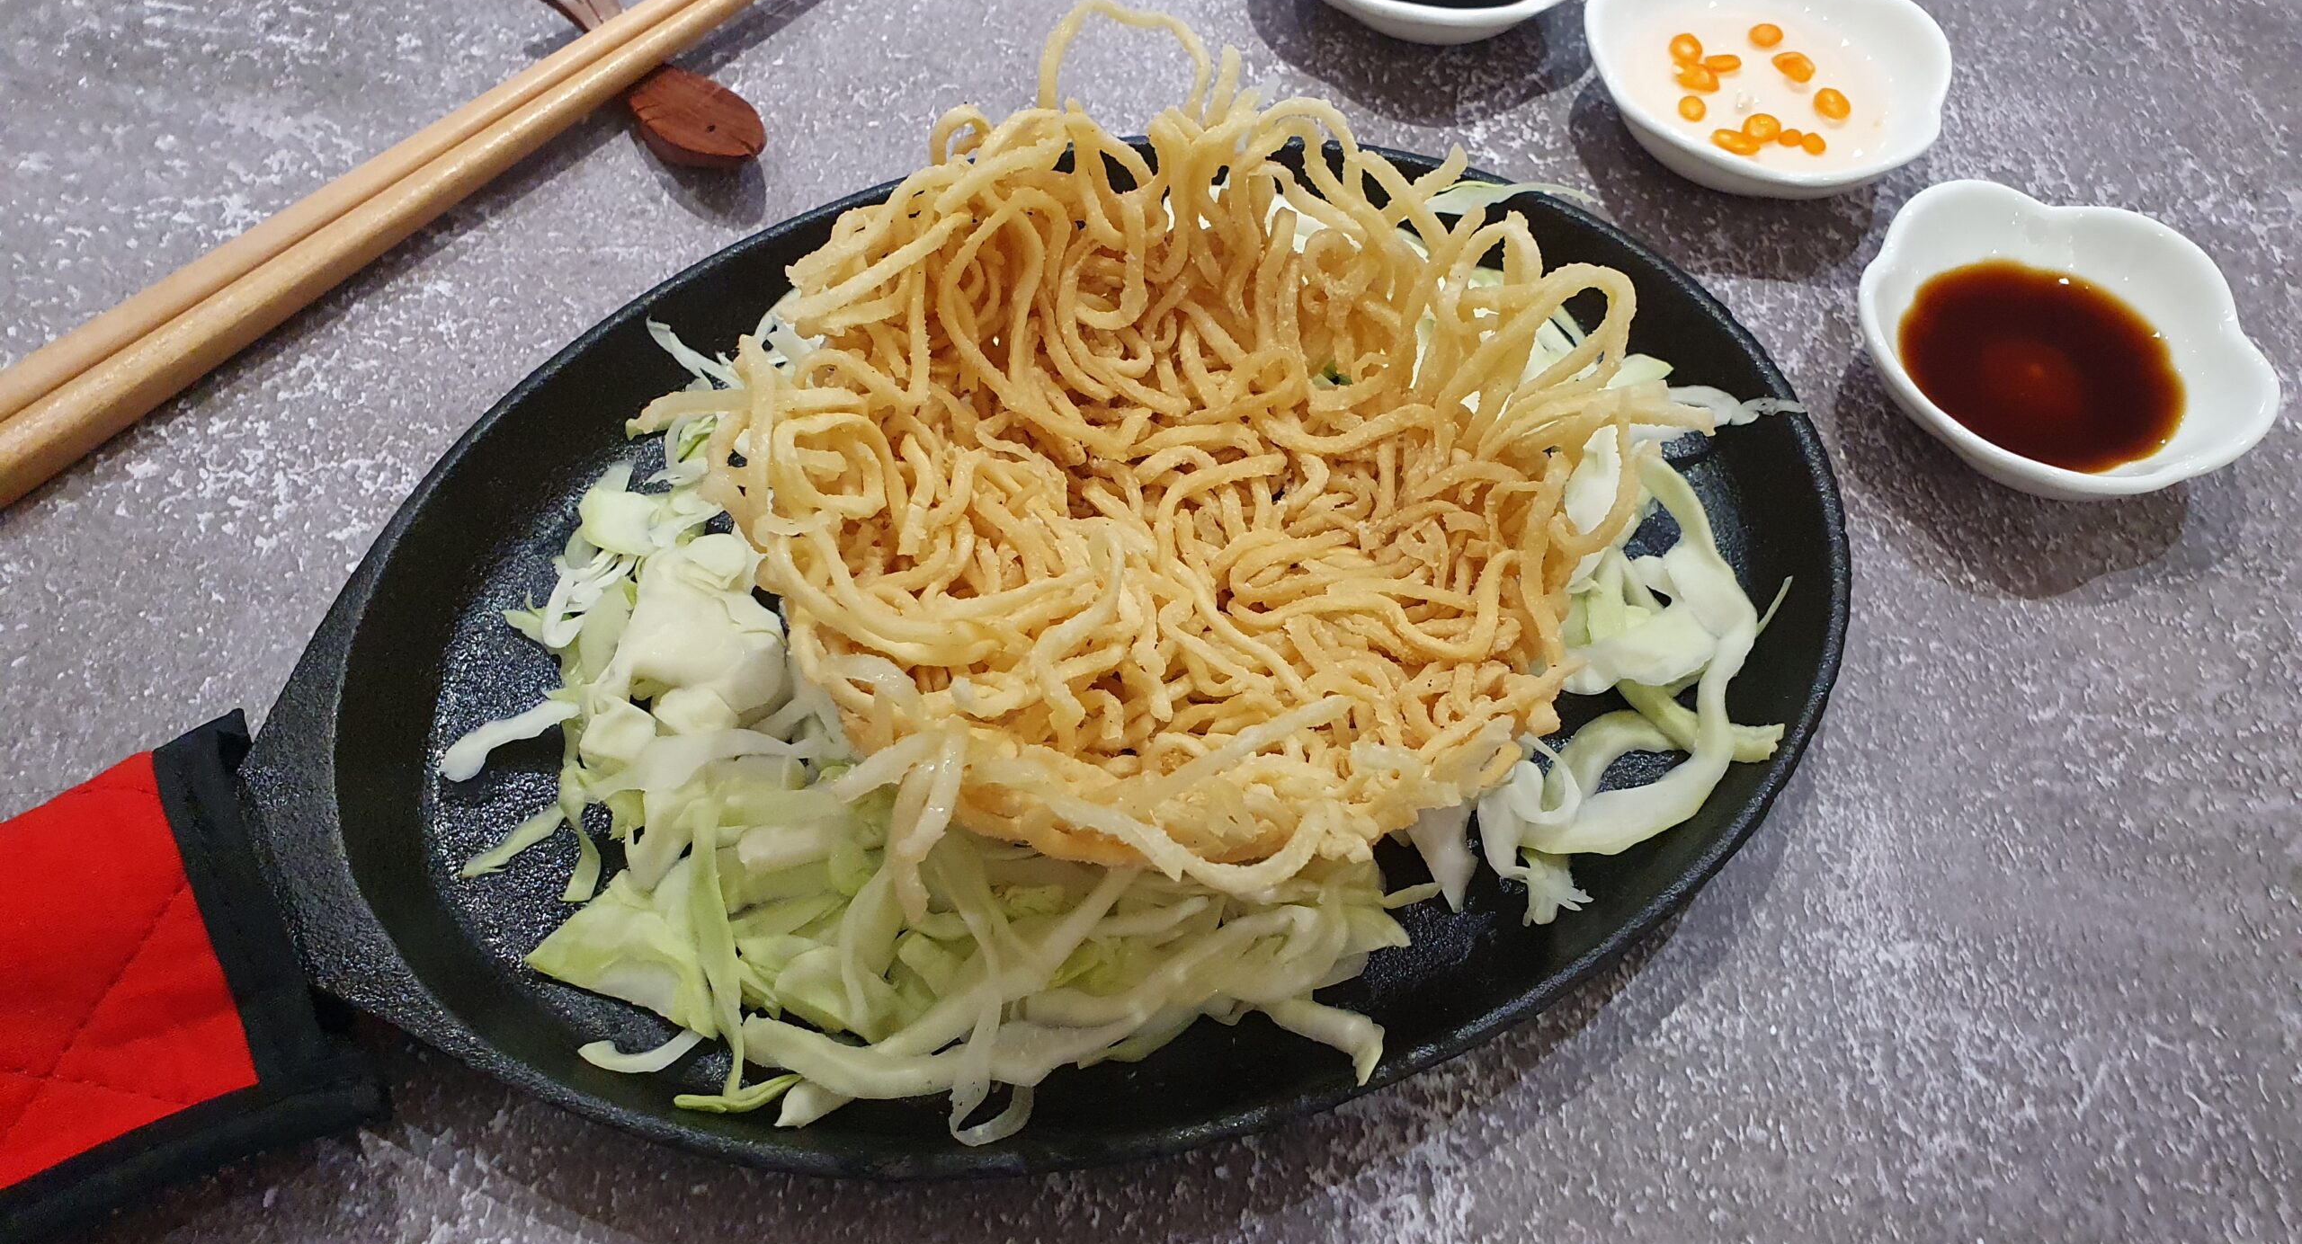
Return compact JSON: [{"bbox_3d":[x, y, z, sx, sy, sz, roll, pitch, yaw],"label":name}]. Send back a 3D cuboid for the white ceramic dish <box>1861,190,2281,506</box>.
[{"bbox_3d":[0.163,-0.047,0.319,0.073,0.025,0.073,2,58,-3],"label":"white ceramic dish"}]

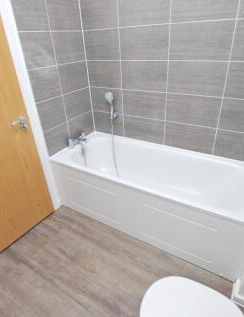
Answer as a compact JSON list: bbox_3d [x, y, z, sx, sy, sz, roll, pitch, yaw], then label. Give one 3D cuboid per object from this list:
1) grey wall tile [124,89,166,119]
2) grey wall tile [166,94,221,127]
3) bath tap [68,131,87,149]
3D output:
[{"bbox_3d":[0.203,-0.502,1.852,0.445,0.252,0.012,15,36,28],"label":"grey wall tile"},{"bbox_3d":[0.592,-0.412,1.702,0.450,0.252,0.015,15,35,27],"label":"grey wall tile"},{"bbox_3d":[-0.435,-0.185,2.018,0.120,0.100,0.235,15,36,28],"label":"bath tap"}]

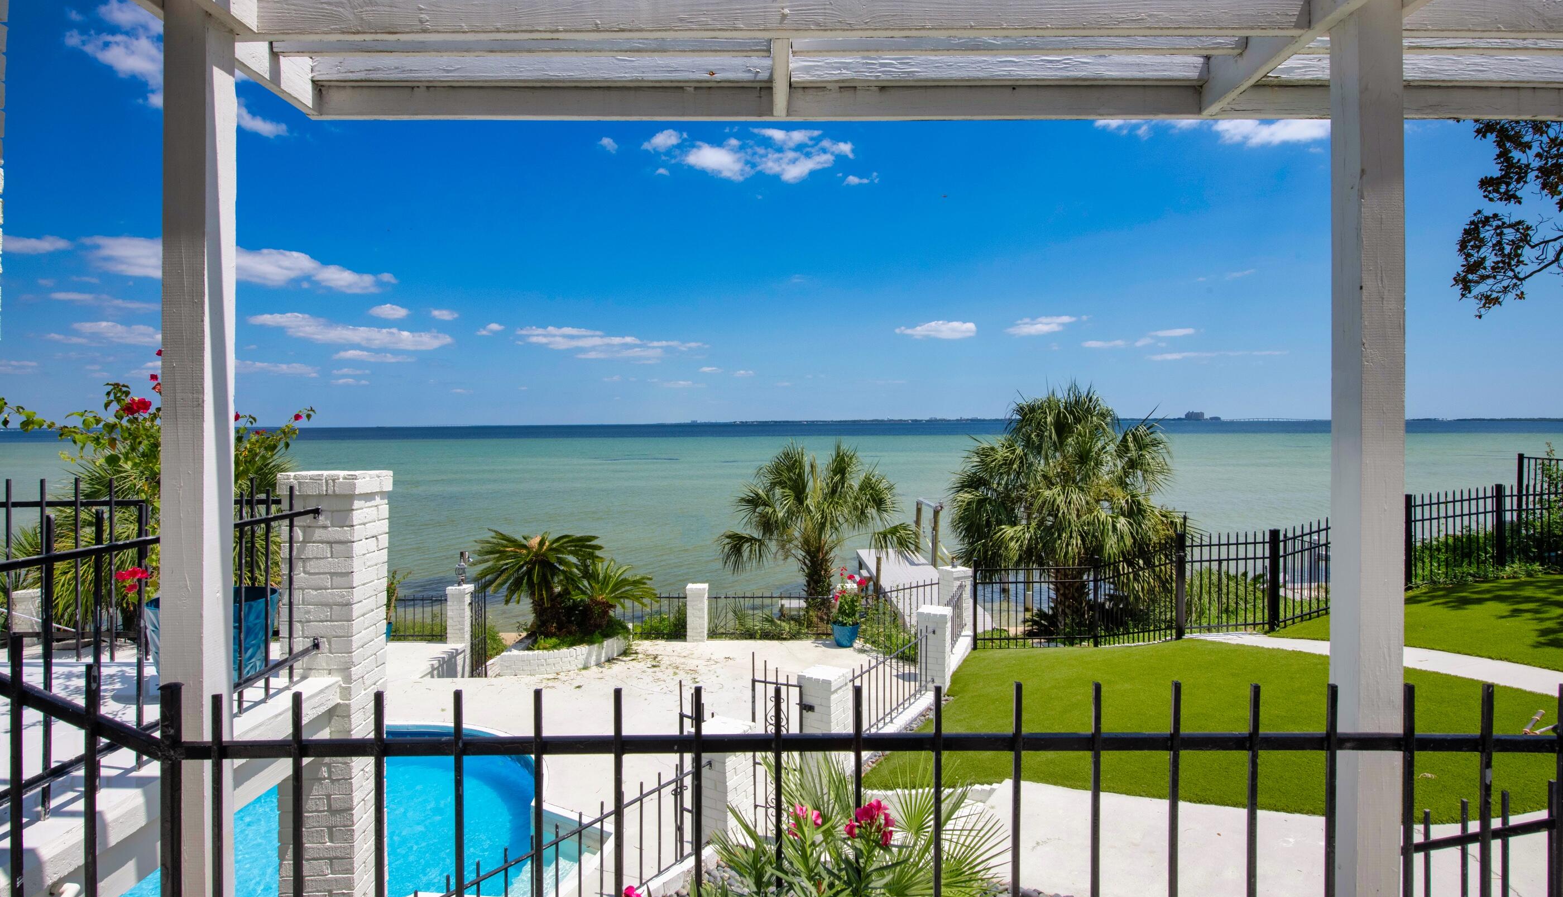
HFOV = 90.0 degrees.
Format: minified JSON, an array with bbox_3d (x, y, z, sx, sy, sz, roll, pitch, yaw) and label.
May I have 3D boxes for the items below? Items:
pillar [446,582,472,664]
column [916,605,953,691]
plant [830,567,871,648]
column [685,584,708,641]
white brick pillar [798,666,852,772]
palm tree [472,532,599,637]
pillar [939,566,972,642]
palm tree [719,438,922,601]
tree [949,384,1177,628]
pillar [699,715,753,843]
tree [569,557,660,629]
[{"bbox_3d":[-5.665,3.152,13.846,0.355,1.430,0.350,0,2,0],"label":"pillar"},{"bbox_3d":[1.790,2.304,9.015,0.345,0.880,0.345,1,2,27],"label":"column"},{"bbox_3d":[1.188,2.733,13.450,0.715,1.388,0.650,0,2,0],"label":"plant"},{"bbox_3d":[-1.470,2.914,13.789,0.350,0.950,0.350,0,2,0],"label":"column"},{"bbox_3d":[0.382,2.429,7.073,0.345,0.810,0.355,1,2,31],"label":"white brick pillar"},{"bbox_3d":[-3.940,2.194,12.700,2.104,1.688,2.050,0,2,0],"label":"palm tree"},{"bbox_3d":[2.516,2.196,11.337,0.330,0.930,0.330,-1,2,-28],"label":"pillar"},{"bbox_3d":[0.710,1.673,15.400,3.947,3.587,3.700,0,2,0],"label":"palm tree"},{"bbox_3d":[4.575,0.973,12.700,3.692,4.010,3.500,0,2,0],"label":"tree"},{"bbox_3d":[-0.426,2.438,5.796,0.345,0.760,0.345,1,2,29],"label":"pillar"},{"bbox_3d":[-2.792,2.390,12.900,1.492,1.230,1.500,0,2,0],"label":"tree"}]

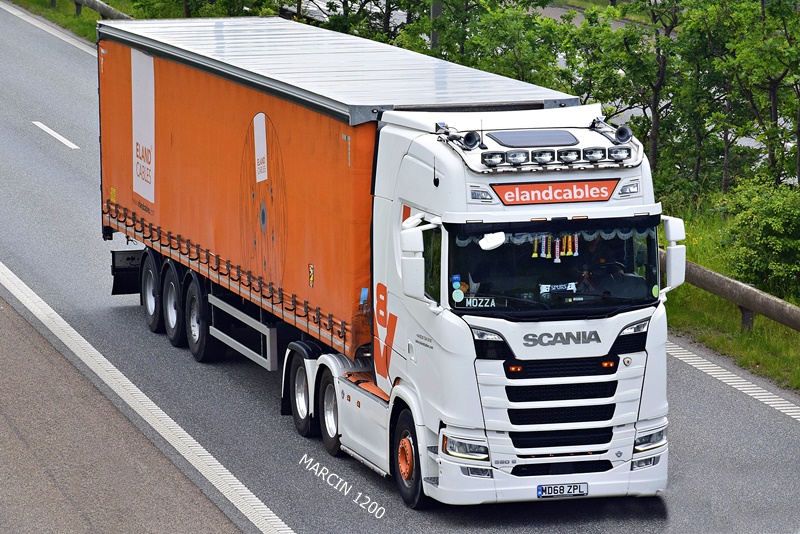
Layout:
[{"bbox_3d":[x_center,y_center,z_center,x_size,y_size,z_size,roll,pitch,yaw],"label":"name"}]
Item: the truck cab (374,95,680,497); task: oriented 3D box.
[{"bbox_3d":[1.262,0.347,40.551,2.740,3.820,2.660,-3,8,-15],"label":"truck cab"}]

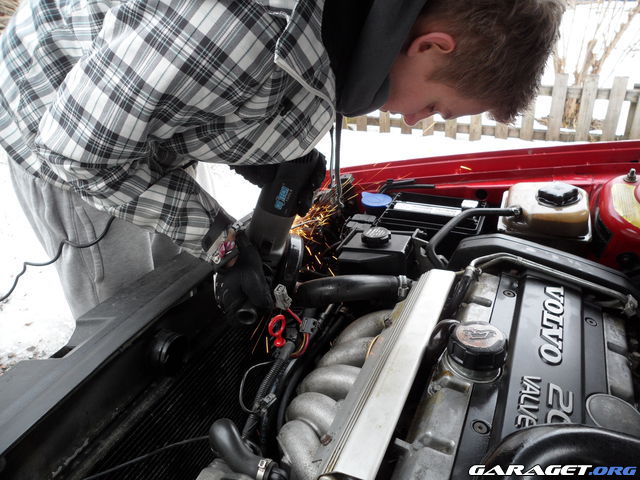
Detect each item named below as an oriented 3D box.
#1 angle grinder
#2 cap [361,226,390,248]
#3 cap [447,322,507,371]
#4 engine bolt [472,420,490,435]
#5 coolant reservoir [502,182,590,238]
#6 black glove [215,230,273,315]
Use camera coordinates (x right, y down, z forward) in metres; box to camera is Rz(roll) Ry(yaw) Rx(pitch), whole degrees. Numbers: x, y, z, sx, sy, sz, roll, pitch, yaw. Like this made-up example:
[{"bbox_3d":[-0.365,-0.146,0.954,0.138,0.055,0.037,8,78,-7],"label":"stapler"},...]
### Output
[{"bbox_3d":[-0.054,0.001,0.835,0.110,0.310,0.190,23,41,-2],"label":"angle grinder"},{"bbox_3d":[0.103,-0.006,0.920,0.052,0.022,0.052,-2,24,1],"label":"cap"},{"bbox_3d":[0.194,0.130,0.613,0.071,0.029,0.071,5,29,-3],"label":"cap"},{"bbox_3d":[0.172,0.199,0.531,0.017,0.007,0.017,19,33,17],"label":"engine bolt"},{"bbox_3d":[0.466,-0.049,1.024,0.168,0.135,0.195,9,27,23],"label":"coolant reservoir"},{"bbox_3d":[-0.131,0.060,0.855,0.090,0.095,0.150,22,38,-57],"label":"black glove"}]

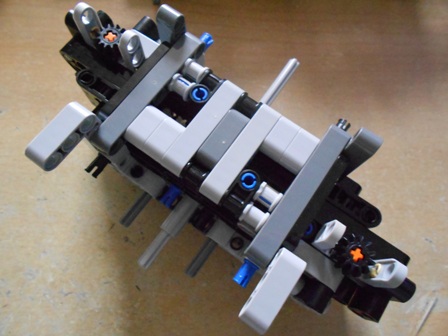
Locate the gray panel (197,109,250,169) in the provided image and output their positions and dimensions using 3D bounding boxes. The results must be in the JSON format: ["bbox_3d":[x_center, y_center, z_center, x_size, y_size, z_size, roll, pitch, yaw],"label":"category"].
[{"bbox_3d":[0.000,-0.010,0.119,0.008,0.008,0.024,35,75,8],"label":"gray panel"}]

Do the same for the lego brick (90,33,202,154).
[{"bbox_3d":[-0.027,-0.028,0.124,0.008,0.008,0.056,35,75,8],"label":"lego brick"}]

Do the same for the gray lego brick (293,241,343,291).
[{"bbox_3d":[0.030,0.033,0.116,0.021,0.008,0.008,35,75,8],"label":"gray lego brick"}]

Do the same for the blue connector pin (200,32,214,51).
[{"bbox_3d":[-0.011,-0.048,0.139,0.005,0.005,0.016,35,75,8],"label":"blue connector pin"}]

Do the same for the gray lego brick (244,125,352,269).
[{"bbox_3d":[0.026,0.008,0.115,0.008,0.008,0.056,35,75,8],"label":"gray lego brick"}]

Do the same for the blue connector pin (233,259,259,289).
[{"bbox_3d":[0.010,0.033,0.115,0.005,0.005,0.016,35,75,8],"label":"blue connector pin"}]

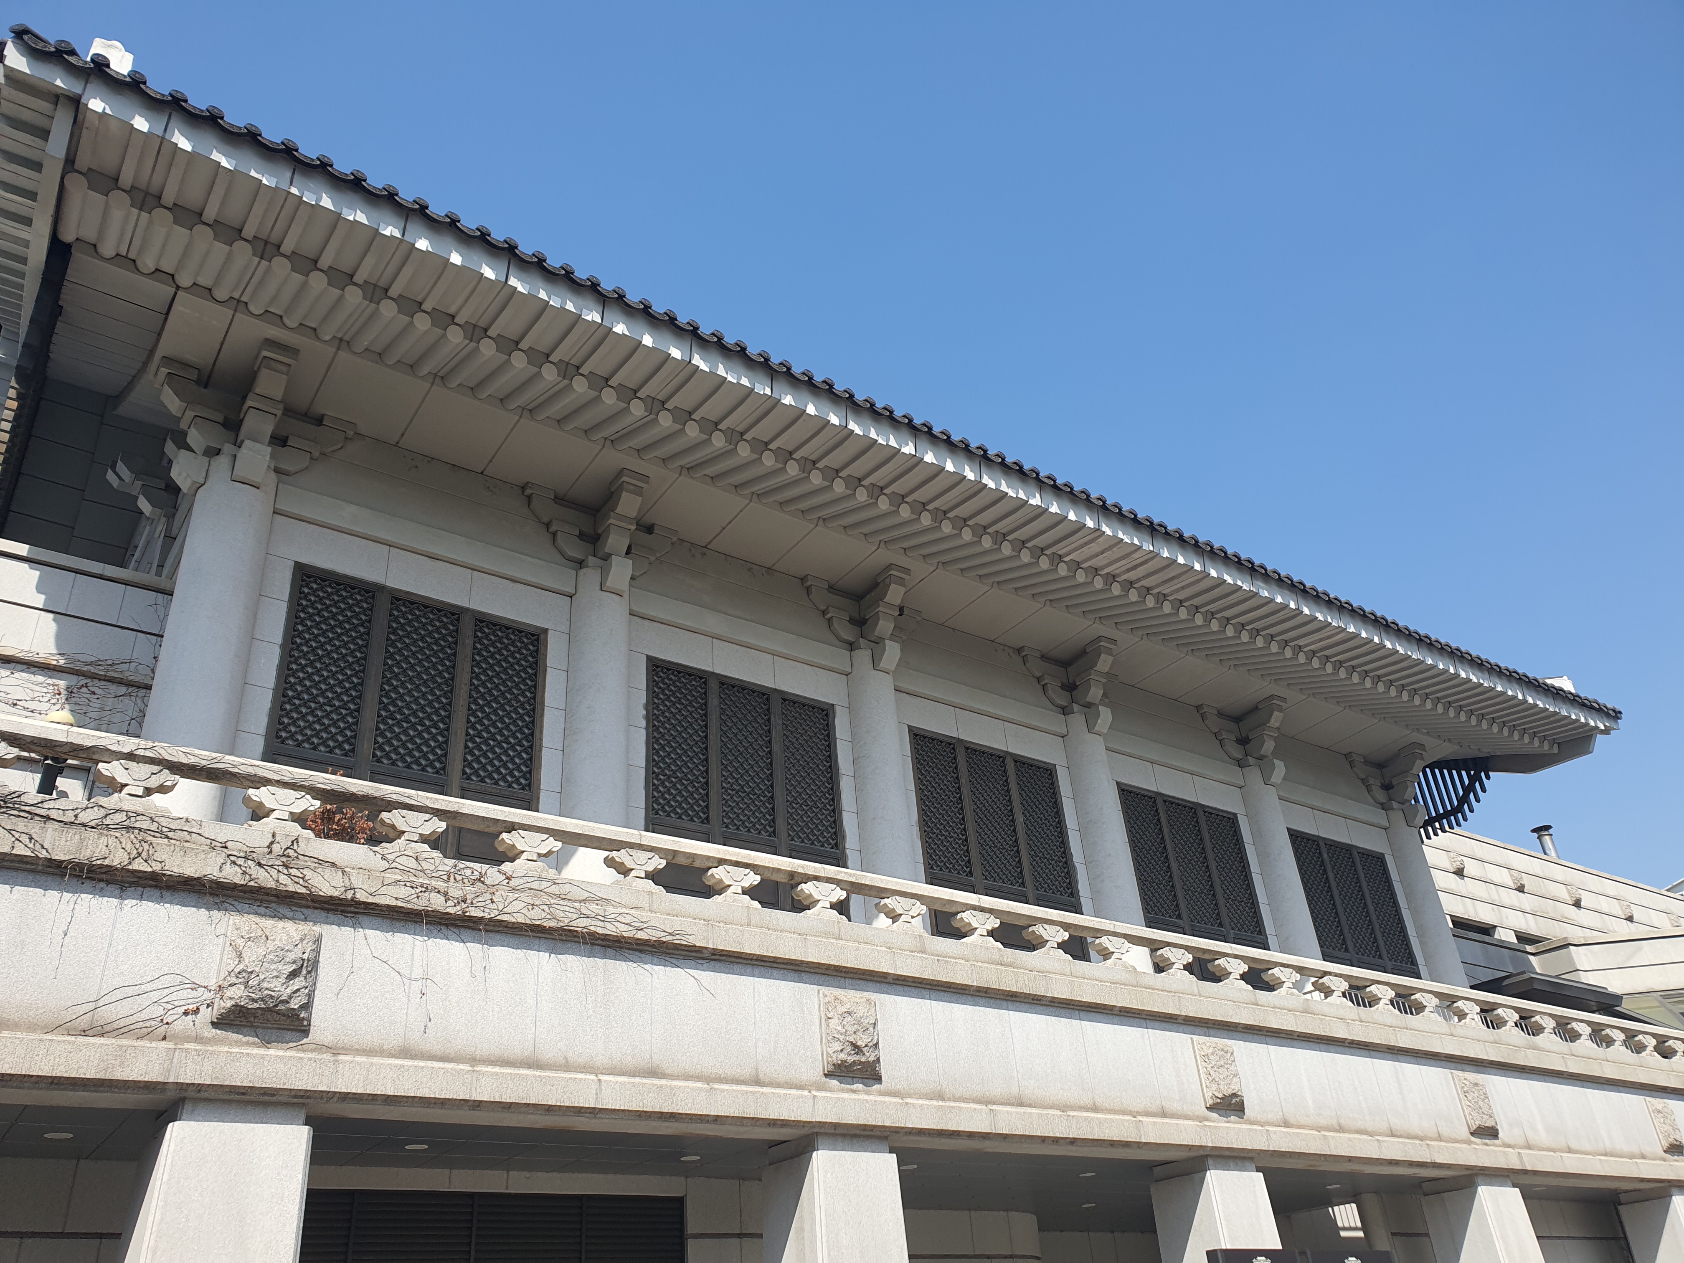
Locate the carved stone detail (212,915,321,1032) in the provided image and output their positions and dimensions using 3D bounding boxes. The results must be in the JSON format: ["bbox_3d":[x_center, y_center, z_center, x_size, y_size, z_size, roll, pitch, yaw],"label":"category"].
[{"bbox_3d":[-3.569,2.132,7.913,0.574,0.645,0.118,17,-37,-31],"label":"carved stone detail"}]

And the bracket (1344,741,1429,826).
[{"bbox_3d":[12.485,3.446,27.881,2.439,1.748,1.156,17,-38,-31],"label":"bracket"}]

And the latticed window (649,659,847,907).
[{"bbox_3d":[-1.263,2.180,16.859,3.065,3.380,0.157,17,-37,-31],"label":"latticed window"}]

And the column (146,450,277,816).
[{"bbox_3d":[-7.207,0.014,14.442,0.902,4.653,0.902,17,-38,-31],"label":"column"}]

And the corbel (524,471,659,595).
[{"bbox_3d":[-3.256,-1.378,18.029,2.439,1.748,1.156,17,-38,-31],"label":"corbel"}]

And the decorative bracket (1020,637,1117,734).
[{"bbox_3d":[4.614,1.034,22.955,2.439,1.748,1.156,17,-38,-31],"label":"decorative bracket"}]

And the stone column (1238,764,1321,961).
[{"bbox_3d":[8.573,4.763,24.379,0.860,4.441,0.860,17,-38,-31],"label":"stone column"}]

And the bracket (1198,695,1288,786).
[{"bbox_3d":[8.550,2.240,25.418,2.439,1.748,1.156,17,-38,-31],"label":"bracket"}]

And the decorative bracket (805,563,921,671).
[{"bbox_3d":[0.715,-0.151,19.150,2.332,1.520,1.074,17,-37,-31],"label":"decorative bracket"}]

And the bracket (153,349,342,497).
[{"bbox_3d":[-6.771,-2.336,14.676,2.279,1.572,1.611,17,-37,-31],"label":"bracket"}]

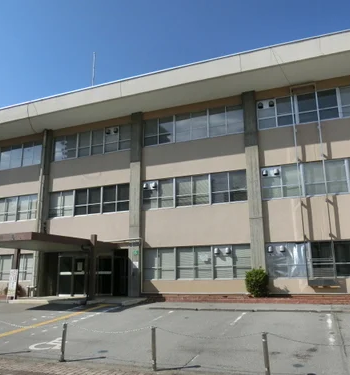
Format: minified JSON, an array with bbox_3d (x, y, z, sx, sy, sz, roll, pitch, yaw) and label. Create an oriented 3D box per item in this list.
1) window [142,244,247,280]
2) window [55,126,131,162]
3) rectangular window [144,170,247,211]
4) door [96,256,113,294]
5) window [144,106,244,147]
[{"bbox_3d":[0.967,3.559,17.067,5.389,1.476,0.130,-6,-15,21],"label":"window"},{"bbox_3d":[-4.744,-2.507,20.827,5.389,1.451,0.130,-6,-15,21],"label":"window"},{"bbox_3d":[0.884,0.151,18.064,5.451,1.526,0.150,-6,-15,21],"label":"rectangular window"},{"bbox_3d":[-3.764,4.698,19.462,0.999,2.185,0.100,-6,-15,21],"label":"door"},{"bbox_3d":[0.877,-3.102,18.676,5.389,1.451,0.130,-6,-15,21],"label":"window"}]

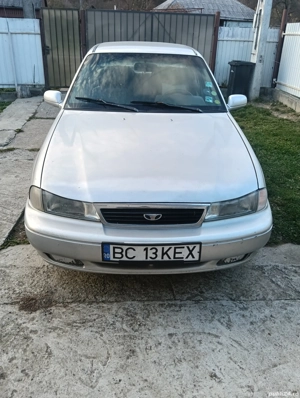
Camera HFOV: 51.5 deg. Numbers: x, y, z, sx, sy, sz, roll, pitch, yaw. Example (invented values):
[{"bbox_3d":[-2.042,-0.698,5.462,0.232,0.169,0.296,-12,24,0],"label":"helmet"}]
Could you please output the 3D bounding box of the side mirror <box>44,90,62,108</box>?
[{"bbox_3d":[-0.844,-0.884,2.726,0.175,0.130,0.110,0,26,-2],"label":"side mirror"}]

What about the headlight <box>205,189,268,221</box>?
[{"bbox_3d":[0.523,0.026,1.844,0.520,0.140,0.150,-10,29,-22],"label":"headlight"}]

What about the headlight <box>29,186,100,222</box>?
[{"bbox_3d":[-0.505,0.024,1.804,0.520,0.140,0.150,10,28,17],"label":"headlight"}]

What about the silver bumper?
[{"bbox_3d":[0.002,0.232,1.882,1.630,0.360,0.480,0,26,-2],"label":"silver bumper"}]

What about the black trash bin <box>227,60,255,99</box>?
[{"bbox_3d":[2.323,-3.035,8.000,0.580,0.960,0.500,0,25,-2],"label":"black trash bin"}]

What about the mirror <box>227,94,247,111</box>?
[{"bbox_3d":[0.779,-0.880,2.788,0.175,0.130,0.110,0,26,-2],"label":"mirror"}]

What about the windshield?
[{"bbox_3d":[-0.035,-1.070,2.828,1.380,0.130,0.750,0,62,-2],"label":"windshield"}]

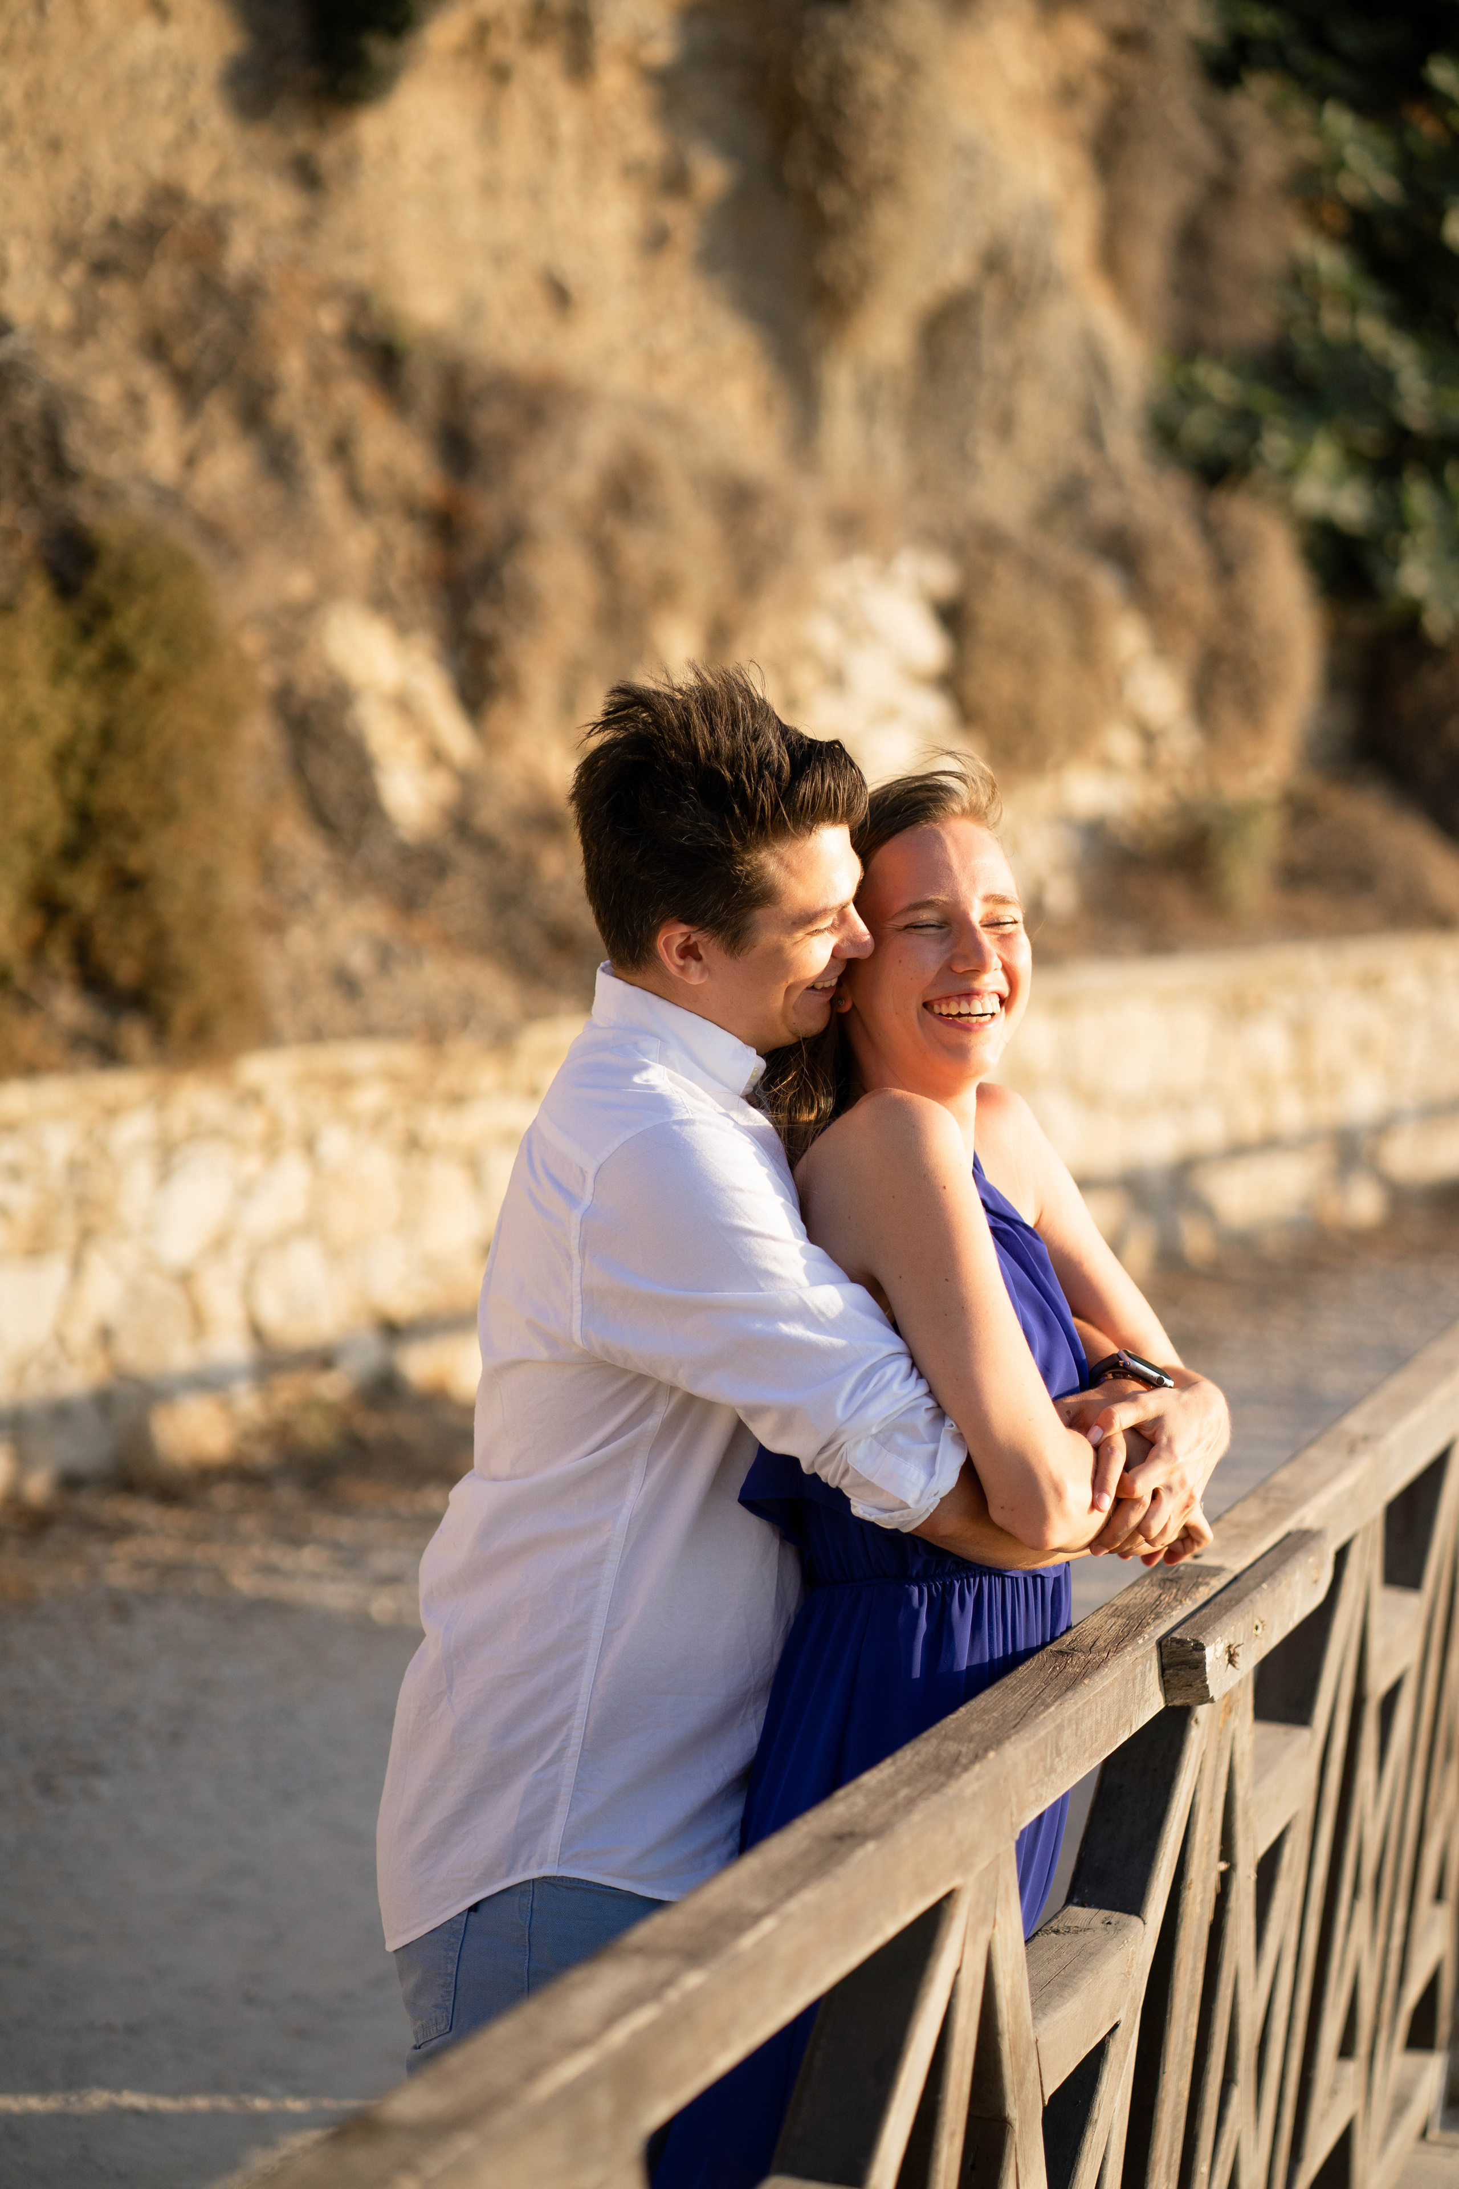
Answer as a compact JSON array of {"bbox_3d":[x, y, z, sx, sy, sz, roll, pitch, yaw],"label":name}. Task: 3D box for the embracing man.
[{"bbox_3d":[0.045,0.585,3.660,0.600,1.780,0.520,0,3,0],"label":"embracing man"}]

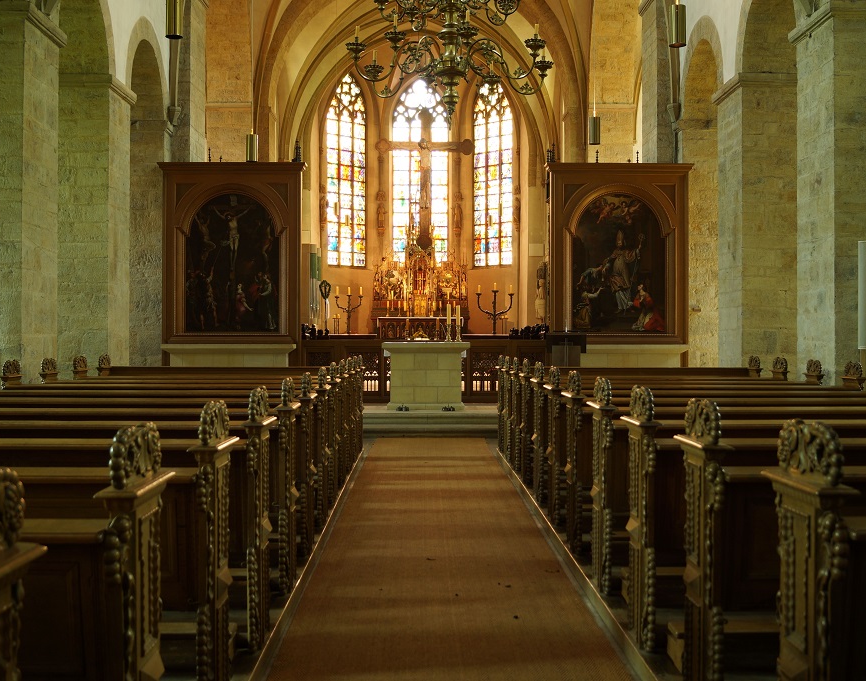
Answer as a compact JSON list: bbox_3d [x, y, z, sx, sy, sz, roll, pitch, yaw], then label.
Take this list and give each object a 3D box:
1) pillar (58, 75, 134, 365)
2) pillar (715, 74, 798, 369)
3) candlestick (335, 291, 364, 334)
[{"bbox_3d":[-4.825,-1.113,14.004,1.120,4.820,1.120,0,0,-1],"label":"pillar"},{"bbox_3d":[4.614,-1.113,14.158,1.120,4.820,1.120,0,0,-1],"label":"pillar"},{"bbox_3d":[-2.203,-0.765,26.971,0.730,1.200,0.250,0,0,-1],"label":"candlestick"}]

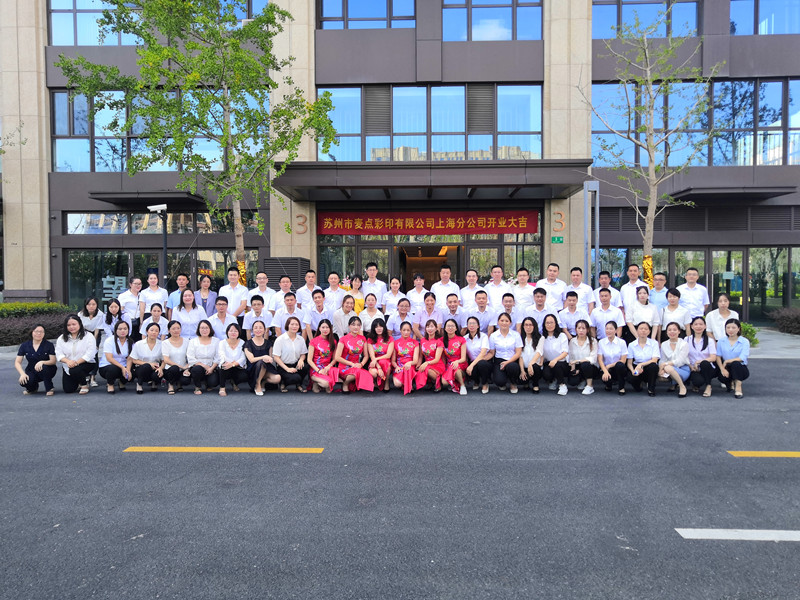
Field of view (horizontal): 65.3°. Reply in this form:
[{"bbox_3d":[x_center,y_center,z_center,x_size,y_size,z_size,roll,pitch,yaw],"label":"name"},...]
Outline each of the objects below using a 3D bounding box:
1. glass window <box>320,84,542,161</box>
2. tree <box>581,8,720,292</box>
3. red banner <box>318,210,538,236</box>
[{"bbox_3d":[0.840,-4.923,17.480,6.296,2.263,0.150,0,2,2],"label":"glass window"},{"bbox_3d":[5.745,-2.834,14.407,3.250,7.650,3.100,0,2,2],"label":"tree"},{"bbox_3d":[0.856,-2.386,19.318,6.850,0.710,0.050,0,2,2],"label":"red banner"}]

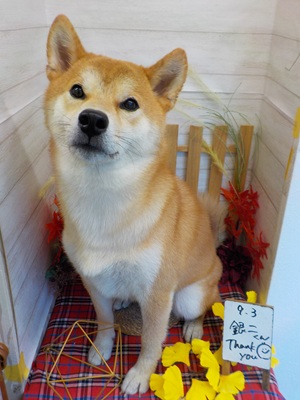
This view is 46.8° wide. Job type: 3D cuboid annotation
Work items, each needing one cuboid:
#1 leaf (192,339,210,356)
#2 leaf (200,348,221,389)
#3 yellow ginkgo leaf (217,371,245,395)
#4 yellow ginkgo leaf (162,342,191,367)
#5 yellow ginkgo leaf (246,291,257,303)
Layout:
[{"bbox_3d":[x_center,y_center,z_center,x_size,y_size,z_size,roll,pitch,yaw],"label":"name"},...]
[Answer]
[{"bbox_3d":[0.096,0.280,0.656,0.036,0.018,0.037,2,26,0],"label":"leaf"},{"bbox_3d":[0.107,0.297,0.606,0.027,0.022,0.066,-2,26,-8],"label":"leaf"},{"bbox_3d":[0.136,0.309,0.586,0.045,0.020,0.038,2,26,0],"label":"yellow ginkgo leaf"},{"bbox_3d":[0.049,0.287,0.643,0.050,0.018,0.043,2,26,0],"label":"yellow ginkgo leaf"},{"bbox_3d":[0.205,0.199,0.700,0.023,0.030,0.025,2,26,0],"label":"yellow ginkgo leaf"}]

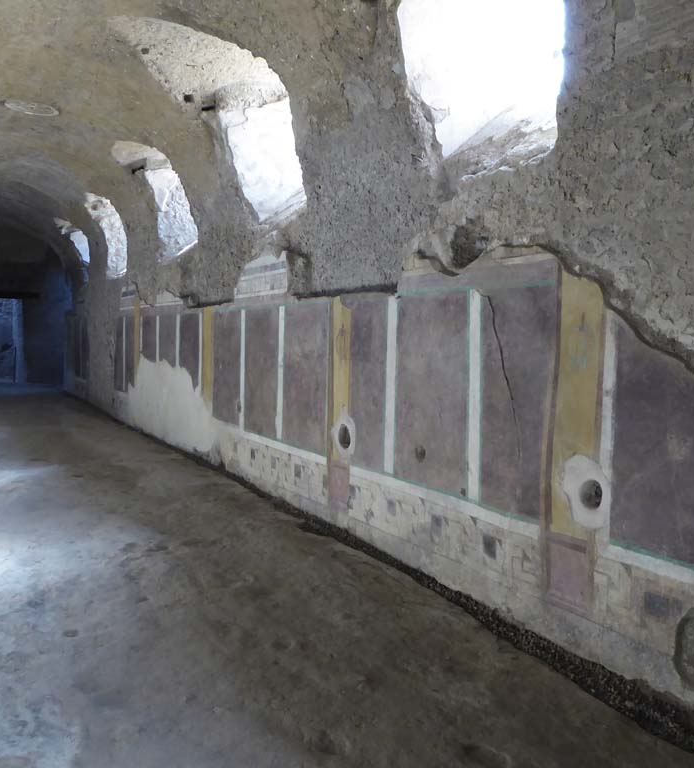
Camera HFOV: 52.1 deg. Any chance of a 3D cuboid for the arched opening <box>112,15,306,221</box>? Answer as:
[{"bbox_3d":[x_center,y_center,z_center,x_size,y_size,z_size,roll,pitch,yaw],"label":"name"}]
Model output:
[{"bbox_3d":[-1.093,-2.206,6.067,1.370,1.520,1.590,0,3,-30],"label":"arched opening"}]

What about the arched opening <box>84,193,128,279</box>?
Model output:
[{"bbox_3d":[-3.776,-2.372,11.282,0.740,1.180,1.470,0,3,-30],"label":"arched opening"}]

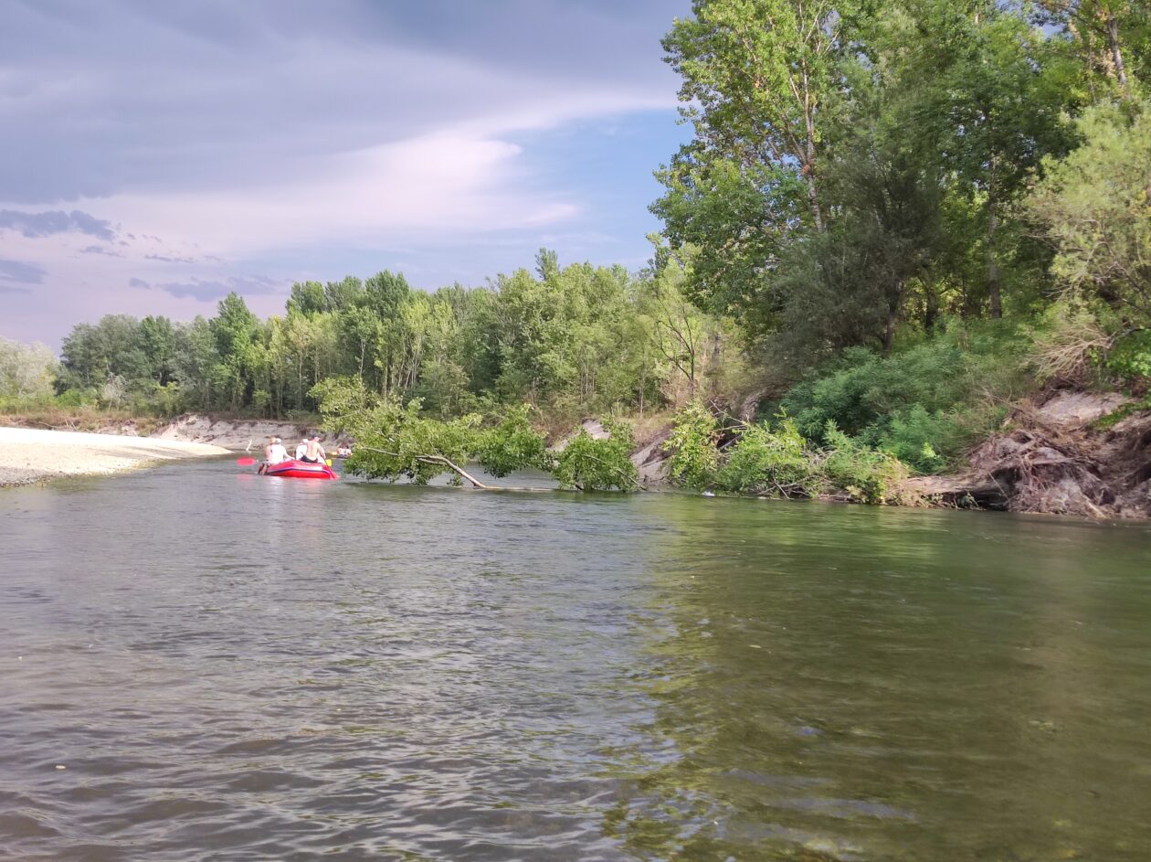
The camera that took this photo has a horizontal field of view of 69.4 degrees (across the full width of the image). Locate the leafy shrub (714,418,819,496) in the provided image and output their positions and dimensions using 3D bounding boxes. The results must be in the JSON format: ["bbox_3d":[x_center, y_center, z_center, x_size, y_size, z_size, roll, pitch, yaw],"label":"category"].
[{"bbox_3d":[4.975,0.679,21.800,2.500,1.950,2.200,1,-1,0],"label":"leafy shrub"}]

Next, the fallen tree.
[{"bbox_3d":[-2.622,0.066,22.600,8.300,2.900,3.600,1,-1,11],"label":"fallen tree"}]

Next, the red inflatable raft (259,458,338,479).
[{"bbox_3d":[-9.049,1.210,27.200,1.600,0.600,3.100,2,-1,-31],"label":"red inflatable raft"}]

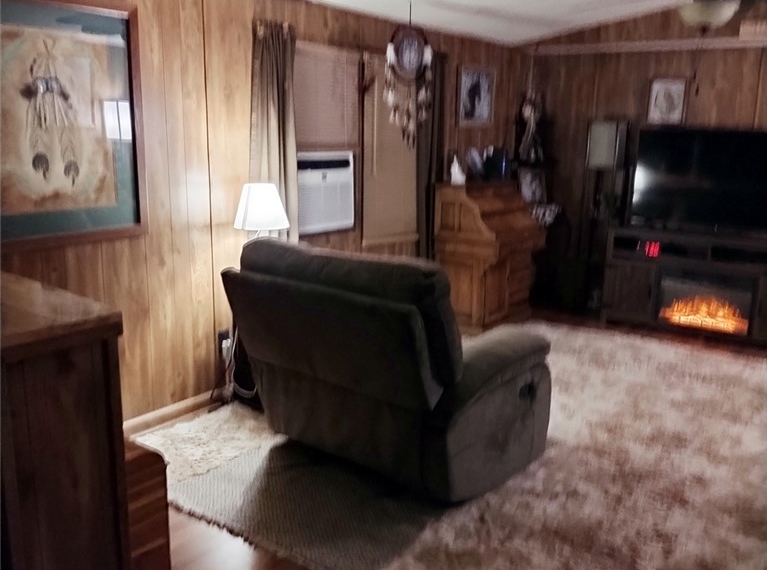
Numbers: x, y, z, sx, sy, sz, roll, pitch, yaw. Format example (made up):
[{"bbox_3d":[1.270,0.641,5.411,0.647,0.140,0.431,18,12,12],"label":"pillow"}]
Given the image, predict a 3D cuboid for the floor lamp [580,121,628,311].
[{"bbox_3d":[1.747,-0.538,5.917,0.250,1.510,0.250,9,15,34],"label":"floor lamp"}]

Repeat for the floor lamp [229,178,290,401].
[{"bbox_3d":[-0.619,0.051,3.853,0.300,1.160,0.300,1,12,0],"label":"floor lamp"}]

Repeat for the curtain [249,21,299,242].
[{"bbox_3d":[-0.594,-0.493,3.985,0.090,1.710,0.300,9,15,34],"label":"curtain"}]

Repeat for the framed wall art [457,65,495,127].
[{"bbox_3d":[0.732,-1.471,5.765,0.025,0.460,0.570,9,15,34],"label":"framed wall art"}]

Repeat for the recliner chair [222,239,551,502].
[{"bbox_3d":[0.026,0.282,3.278,1.050,0.970,0.990,11,16,39],"label":"recliner chair"}]

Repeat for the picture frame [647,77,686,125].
[{"bbox_3d":[2.193,-1.436,5.751,0.280,0.360,0.025,9,15,34],"label":"picture frame"}]

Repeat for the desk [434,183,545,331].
[{"bbox_3d":[0.832,-0.260,5.705,0.550,1.030,0.880,9,15,34],"label":"desk"}]

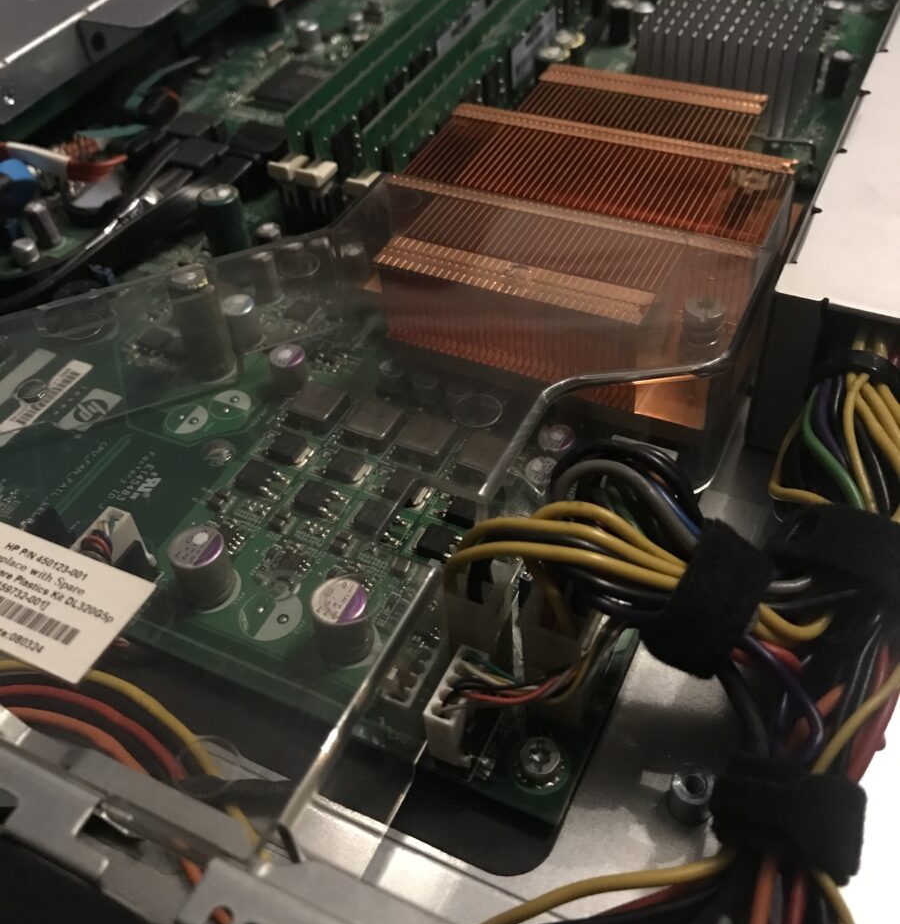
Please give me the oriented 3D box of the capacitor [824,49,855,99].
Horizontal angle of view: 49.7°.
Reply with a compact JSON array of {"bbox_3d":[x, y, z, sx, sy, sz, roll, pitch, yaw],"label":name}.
[{"bbox_3d":[0.113,-0.113,0.282,0.006,0.011,0.006,17,52,21],"label":"capacitor"}]

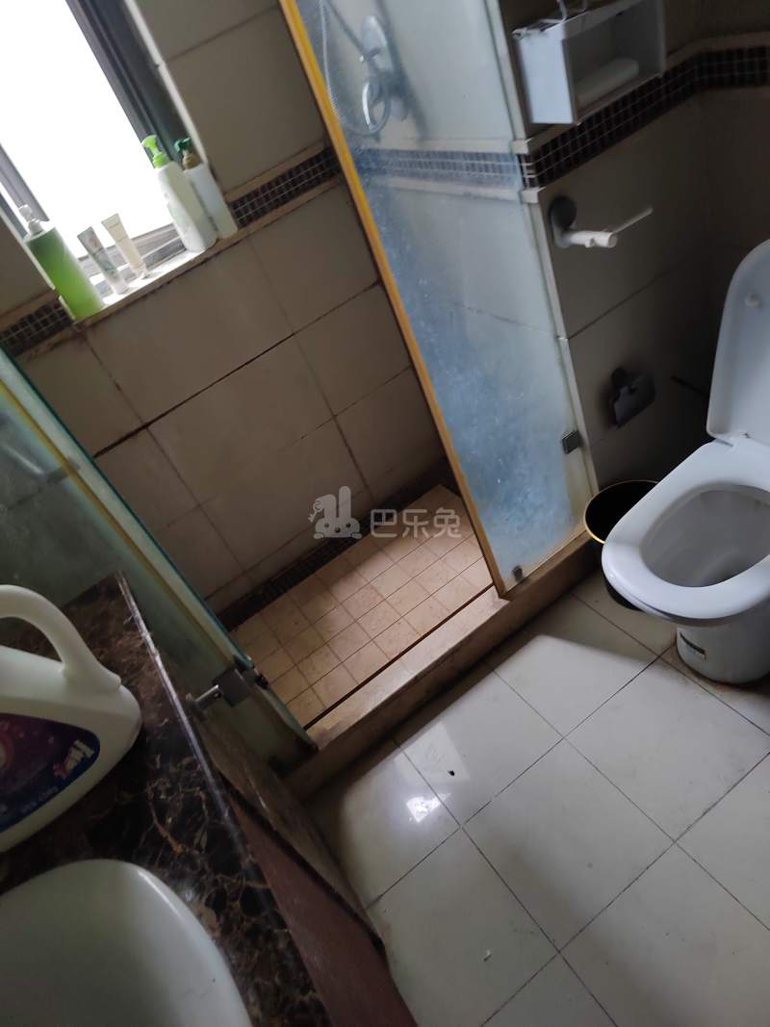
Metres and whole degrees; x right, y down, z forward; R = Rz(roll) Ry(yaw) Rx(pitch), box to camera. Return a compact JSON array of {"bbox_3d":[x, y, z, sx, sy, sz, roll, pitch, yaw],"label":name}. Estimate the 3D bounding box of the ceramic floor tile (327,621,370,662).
[{"bbox_3d":[-0.095,0.348,1.840,0.100,0.010,0.094,-35,39,-13],"label":"ceramic floor tile"}]

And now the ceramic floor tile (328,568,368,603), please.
[{"bbox_3d":[-0.121,0.237,2.213,0.108,0.010,0.103,-35,38,-13],"label":"ceramic floor tile"}]

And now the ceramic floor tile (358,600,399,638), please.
[{"bbox_3d":[-0.014,0.291,1.856,0.098,0.010,0.097,-35,39,-13],"label":"ceramic floor tile"}]

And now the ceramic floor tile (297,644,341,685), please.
[{"bbox_3d":[-0.173,0.404,1.812,0.098,0.010,0.097,-35,39,-13],"label":"ceramic floor tile"}]

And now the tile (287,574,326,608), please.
[{"bbox_3d":[-0.231,0.233,2.041,0.098,0.010,0.092,-35,39,-13],"label":"tile"}]

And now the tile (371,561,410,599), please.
[{"bbox_3d":[0.020,0.196,1.947,0.098,0.010,0.097,-35,39,-13],"label":"tile"}]

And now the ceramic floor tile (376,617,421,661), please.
[{"bbox_3d":[0.034,0.363,1.973,0.108,0.010,0.103,-35,38,-13],"label":"ceramic floor tile"}]

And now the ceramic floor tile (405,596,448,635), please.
[{"bbox_3d":[0.122,0.301,1.998,0.108,0.010,0.103,-35,38,-13],"label":"ceramic floor tile"}]

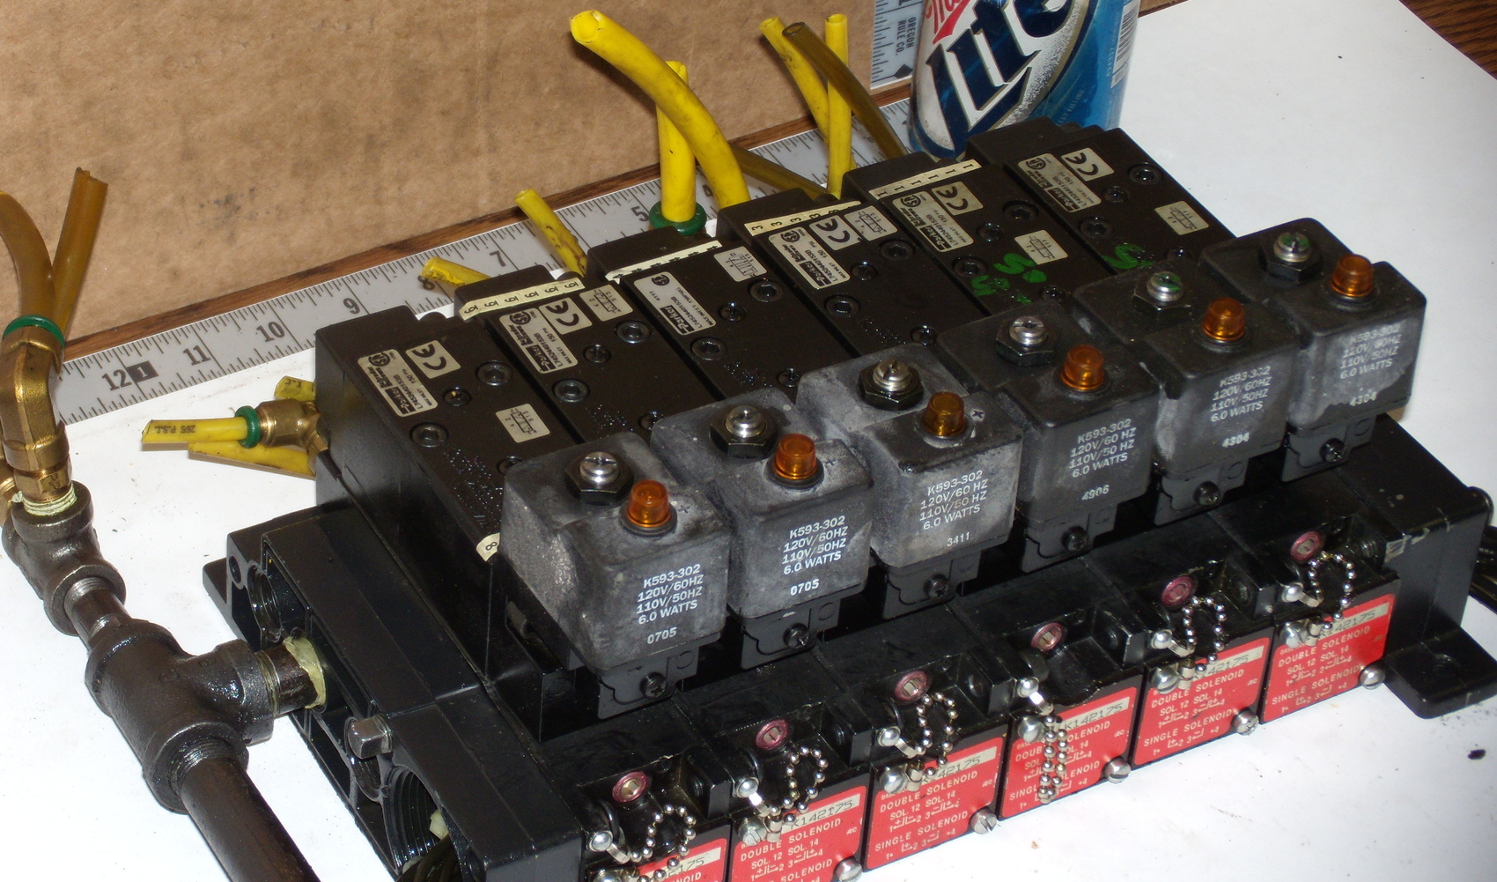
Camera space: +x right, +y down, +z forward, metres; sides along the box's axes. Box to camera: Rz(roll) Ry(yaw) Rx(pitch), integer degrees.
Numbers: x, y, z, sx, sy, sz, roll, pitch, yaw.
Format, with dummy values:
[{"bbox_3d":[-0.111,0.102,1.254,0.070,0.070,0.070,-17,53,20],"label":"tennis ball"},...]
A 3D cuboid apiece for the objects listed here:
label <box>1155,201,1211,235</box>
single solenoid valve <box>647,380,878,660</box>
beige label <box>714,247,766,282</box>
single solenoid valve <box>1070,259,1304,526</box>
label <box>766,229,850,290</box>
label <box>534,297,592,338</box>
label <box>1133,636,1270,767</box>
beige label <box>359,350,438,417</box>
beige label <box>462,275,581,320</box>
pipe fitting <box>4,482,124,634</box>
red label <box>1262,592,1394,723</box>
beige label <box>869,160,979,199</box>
[{"bbox_3d":[0.123,-0.064,0.994,0.010,0.001,0.013,-18,46,-22],"label":"label"},{"bbox_3d":[0.004,0.020,0.861,0.036,0.067,0.051,-18,44,-23],"label":"single solenoid valve"},{"bbox_3d":[-0.002,-0.049,0.970,0.010,0.001,0.013,-18,46,-23],"label":"beige label"},{"bbox_3d":[0.113,-0.016,0.932,0.036,0.057,0.049,-18,44,-22],"label":"single solenoid valve"},{"bbox_3d":[0.017,-0.051,0.979,0.011,0.001,0.027,-19,45,-23],"label":"label"},{"bbox_3d":[-0.049,-0.033,0.934,0.009,0.001,0.013,-20,45,-25],"label":"label"},{"bbox_3d":[0.120,0.069,0.930,0.037,0.033,0.001,-18,44,-23],"label":"label"},{"bbox_3d":[-0.093,-0.016,0.926,0.011,0.001,0.026,-18,46,-23],"label":"beige label"},{"bbox_3d":[-0.062,-0.039,0.955,0.035,0.002,0.005,-14,44,-19],"label":"beige label"},{"bbox_3d":[-0.189,0.030,0.960,0.024,0.031,0.037,-20,47,-24],"label":"pipe fitting"},{"bbox_3d":[0.159,0.059,0.960,0.039,0.032,0.001,-18,46,-22],"label":"red label"},{"bbox_3d":[0.051,-0.075,1.003,0.035,0.001,0.005,-18,46,-23],"label":"beige label"}]

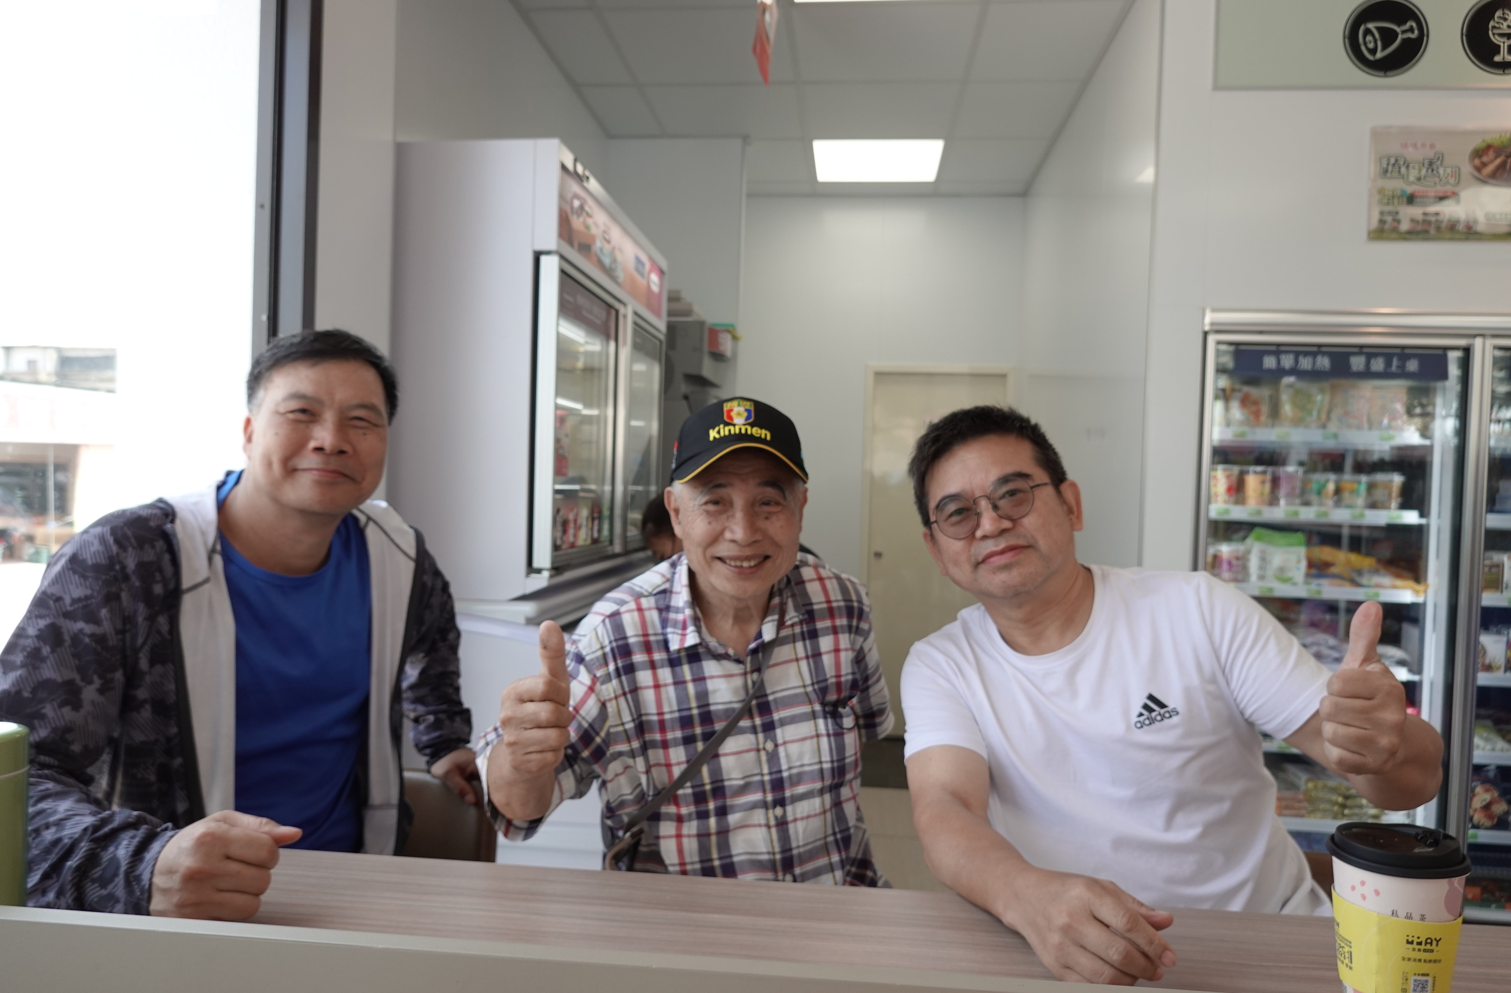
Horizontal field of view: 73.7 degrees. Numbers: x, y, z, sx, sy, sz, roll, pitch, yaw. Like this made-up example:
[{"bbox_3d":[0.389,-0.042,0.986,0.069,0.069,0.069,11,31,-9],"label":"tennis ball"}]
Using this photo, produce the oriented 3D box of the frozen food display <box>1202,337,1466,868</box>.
[{"bbox_3d":[1.504,0.310,2.650,0.678,1.464,0.060,2,1,6],"label":"frozen food display"}]

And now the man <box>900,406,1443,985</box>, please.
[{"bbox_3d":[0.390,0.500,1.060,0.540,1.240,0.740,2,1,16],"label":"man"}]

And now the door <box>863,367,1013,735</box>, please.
[{"bbox_3d":[0.910,0.294,5.171,0.750,1.916,0.080,2,1,6],"label":"door"}]

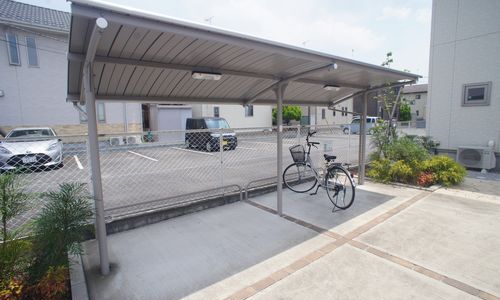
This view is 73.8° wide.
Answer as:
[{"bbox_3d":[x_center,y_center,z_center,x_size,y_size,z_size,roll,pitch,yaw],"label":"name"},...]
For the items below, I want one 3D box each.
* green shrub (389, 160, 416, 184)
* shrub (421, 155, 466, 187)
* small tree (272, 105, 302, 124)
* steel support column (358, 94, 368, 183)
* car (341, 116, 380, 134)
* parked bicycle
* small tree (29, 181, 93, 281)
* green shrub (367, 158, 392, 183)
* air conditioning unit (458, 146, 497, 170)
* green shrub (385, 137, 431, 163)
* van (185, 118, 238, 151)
[{"bbox_3d":[3.344,0.493,7.300,0.600,0.540,0.620,7,11,44],"label":"green shrub"},{"bbox_3d":[4.156,0.440,7.150,0.900,0.680,0.950,7,11,44],"label":"shrub"},{"bbox_3d":[4.055,-3.947,36.000,3.100,3.200,3.000,-1,8,0],"label":"small tree"},{"bbox_3d":[2.367,-0.244,6.886,0.090,1.960,0.090,6,10,44],"label":"steel support column"},{"bbox_3d":[10.170,-2.217,30.500,3.500,1.680,1.500,2,8,18],"label":"car"},{"bbox_3d":[1.216,0.351,5.700,0.600,1.100,1.700,-4,8,-25],"label":"parked bicycle"},{"bbox_3d":[-1.982,0.804,3.500,0.650,0.950,0.650,-1,8,0],"label":"small tree"},{"bbox_3d":[2.879,0.467,7.400,0.580,0.550,0.580,7,11,44],"label":"green shrub"},{"bbox_3d":[6.050,0.211,8.900,0.300,0.560,0.820,-5,9,-31],"label":"air conditioning unit"},{"bbox_3d":[3.809,0.060,8.000,0.950,0.800,1.050,7,11,44],"label":"green shrub"},{"bbox_3d":[-2.092,-0.867,17.500,1.480,1.660,3.400,-5,9,-31],"label":"van"}]

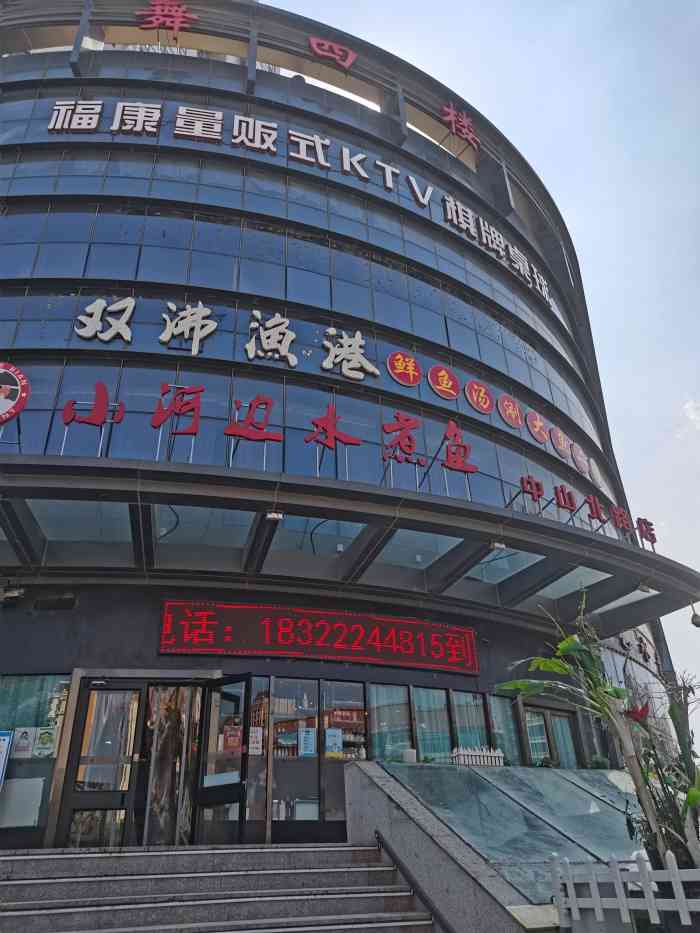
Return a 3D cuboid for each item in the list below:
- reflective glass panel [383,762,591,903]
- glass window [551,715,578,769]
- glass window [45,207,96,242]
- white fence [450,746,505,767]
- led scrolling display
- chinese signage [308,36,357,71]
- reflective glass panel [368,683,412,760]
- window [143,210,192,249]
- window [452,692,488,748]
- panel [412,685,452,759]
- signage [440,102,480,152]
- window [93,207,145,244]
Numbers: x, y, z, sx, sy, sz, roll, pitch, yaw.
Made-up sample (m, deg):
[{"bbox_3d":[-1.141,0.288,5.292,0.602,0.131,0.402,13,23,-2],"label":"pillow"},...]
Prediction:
[{"bbox_3d":[0.970,2.482,4.950,0.780,0.060,2.680,7,-10,-15],"label":"reflective glass panel"},{"bbox_3d":[4.023,5.171,13.120,0.620,0.950,0.100,23,-39,-37],"label":"glass window"},{"bbox_3d":[-5.430,-4.703,13.602,0.950,1.000,0.100,-1,-30,-3],"label":"glass window"},{"bbox_3d":[2.012,4.626,11.159,0.900,0.310,0.200,15,-35,-28],"label":"white fence"},{"bbox_3d":[-0.210,2.369,9.683,4.678,0.726,0.280,10,-33,-19],"label":"led scrolling display"},{"bbox_3d":[-0.381,-10.172,17.309,1.300,0.720,0.150,10,-32,-20],"label":"chinese signage"},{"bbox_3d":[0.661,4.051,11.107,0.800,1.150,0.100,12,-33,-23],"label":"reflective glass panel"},{"bbox_3d":[-3.310,-4.332,12.812,0.869,0.973,0.080,3,-32,-9],"label":"window"},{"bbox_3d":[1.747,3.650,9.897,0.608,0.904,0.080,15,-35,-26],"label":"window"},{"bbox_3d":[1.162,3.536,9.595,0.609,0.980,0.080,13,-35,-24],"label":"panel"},{"bbox_3d":[3.001,-9.216,18.901,1.300,1.350,0.150,18,-36,-31],"label":"signage"},{"bbox_3d":[-4.172,-4.359,12.706,0.869,0.973,0.080,1,-31,-5],"label":"window"}]

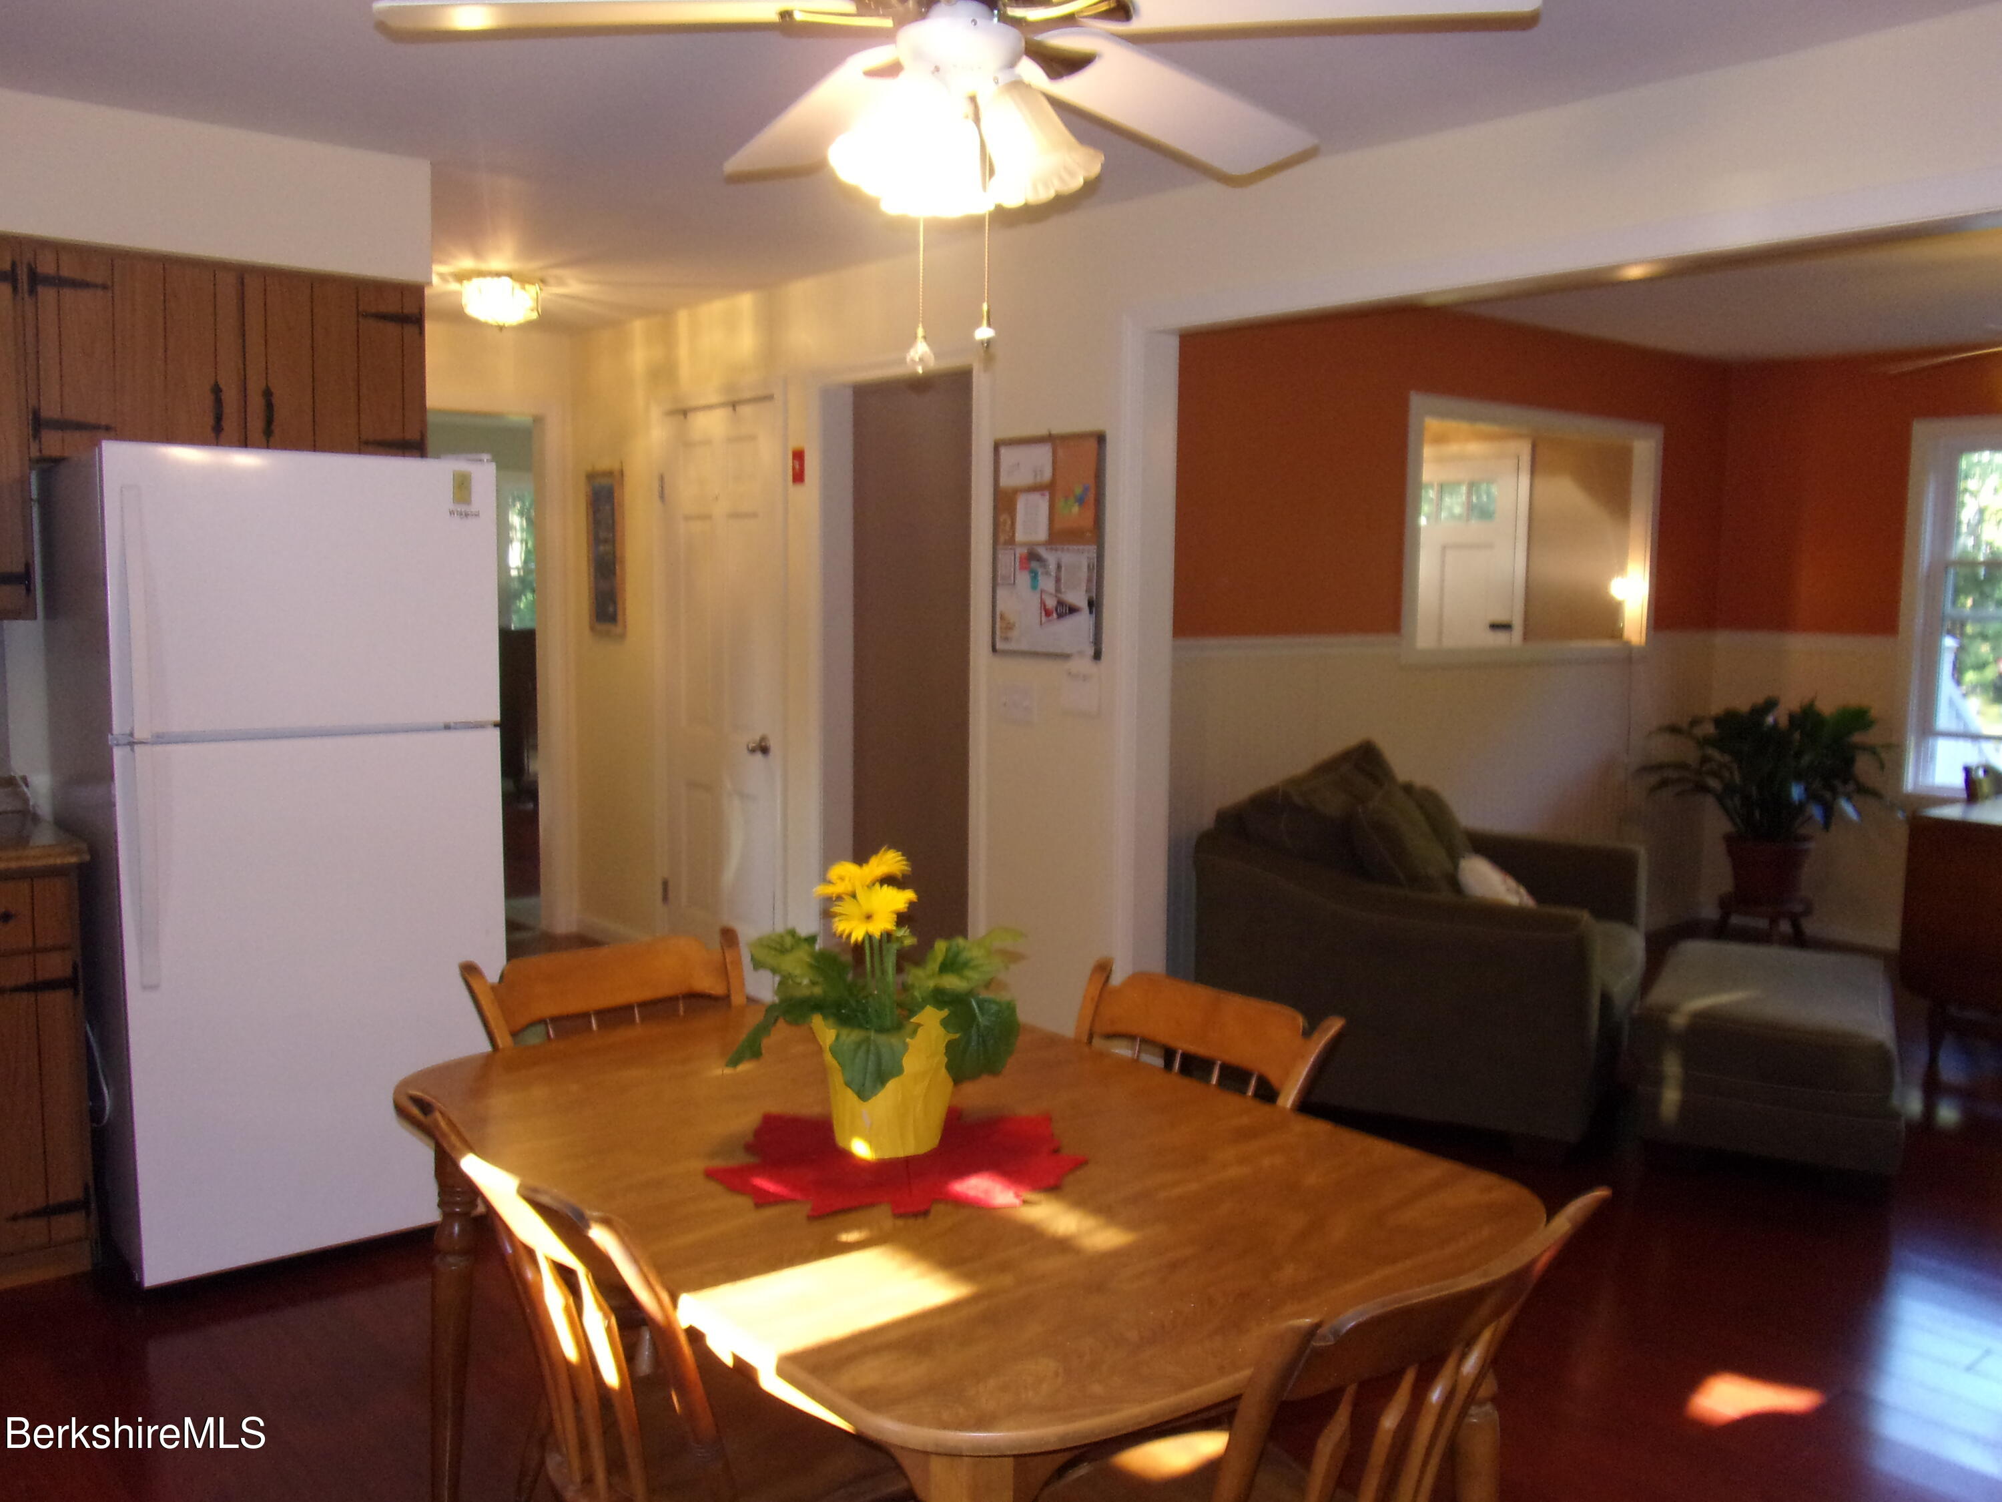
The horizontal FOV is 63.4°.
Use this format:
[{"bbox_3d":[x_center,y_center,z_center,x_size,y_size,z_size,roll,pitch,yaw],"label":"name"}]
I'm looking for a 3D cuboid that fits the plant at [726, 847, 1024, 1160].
[{"bbox_3d":[-0.140,0.313,2.075,0.380,0.390,0.360,1,6,0],"label":"plant"}]

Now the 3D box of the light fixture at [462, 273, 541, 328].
[{"bbox_3d":[-1.607,-1.440,5.211,0.270,0.140,0.270,1,6,0],"label":"light fixture"}]

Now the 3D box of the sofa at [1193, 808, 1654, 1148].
[{"bbox_3d":[1.224,0.554,4.694,1.010,0.850,1.140,4,7,25],"label":"sofa"}]

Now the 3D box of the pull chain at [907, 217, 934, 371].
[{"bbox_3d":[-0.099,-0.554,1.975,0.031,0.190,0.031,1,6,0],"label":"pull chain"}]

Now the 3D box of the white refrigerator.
[{"bbox_3d":[-1.617,0.213,3.616,0.755,1.700,0.740,-5,8,-40],"label":"white refrigerator"}]

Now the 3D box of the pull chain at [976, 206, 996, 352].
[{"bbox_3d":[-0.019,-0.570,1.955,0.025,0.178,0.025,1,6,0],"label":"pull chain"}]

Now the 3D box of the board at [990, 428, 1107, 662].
[{"bbox_3d":[0.119,-0.542,4.281,0.020,0.580,0.440,-5,8,-40],"label":"board"}]

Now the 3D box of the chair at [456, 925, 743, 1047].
[{"bbox_3d":[-0.527,0.767,2.552,0.460,0.860,0.520,-4,8,-34],"label":"chair"}]

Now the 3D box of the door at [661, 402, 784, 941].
[{"bbox_3d":[-0.993,-0.174,5.668,0.050,2.030,0.745,-5,8,-40],"label":"door"}]

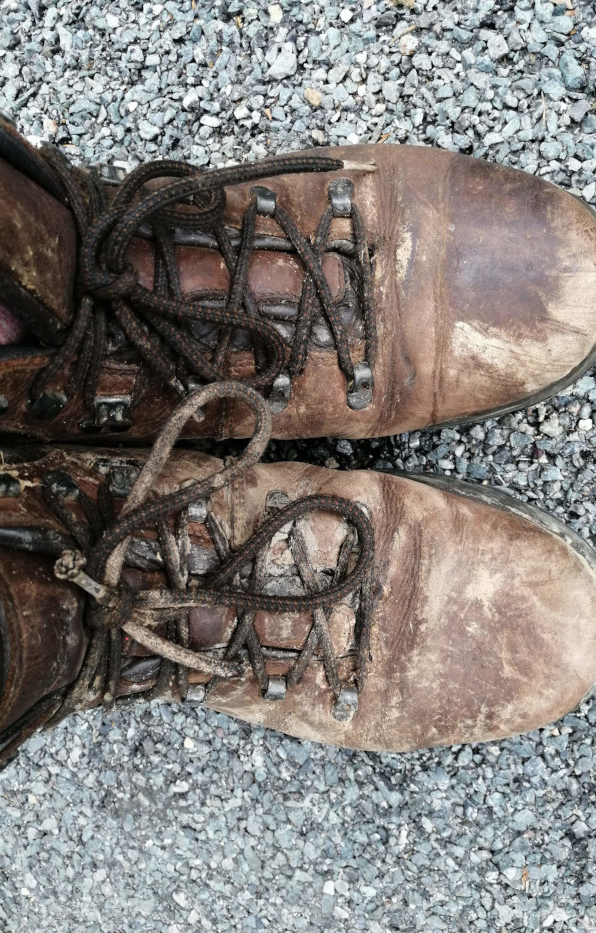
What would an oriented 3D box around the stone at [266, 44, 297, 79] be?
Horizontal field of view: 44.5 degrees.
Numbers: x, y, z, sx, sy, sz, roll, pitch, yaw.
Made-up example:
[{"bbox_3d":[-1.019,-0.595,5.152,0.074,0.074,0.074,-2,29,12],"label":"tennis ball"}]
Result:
[{"bbox_3d":[-0.005,-0.182,0.331,0.011,0.009,0.021,32,94,3],"label":"stone"}]

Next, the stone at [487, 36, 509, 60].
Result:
[{"bbox_3d":[0.089,-0.186,0.324,0.007,0.007,0.009,-25,90,5],"label":"stone"}]

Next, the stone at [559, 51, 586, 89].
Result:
[{"bbox_3d":[0.121,-0.174,0.321,0.009,0.009,0.016,-18,90,5],"label":"stone"}]

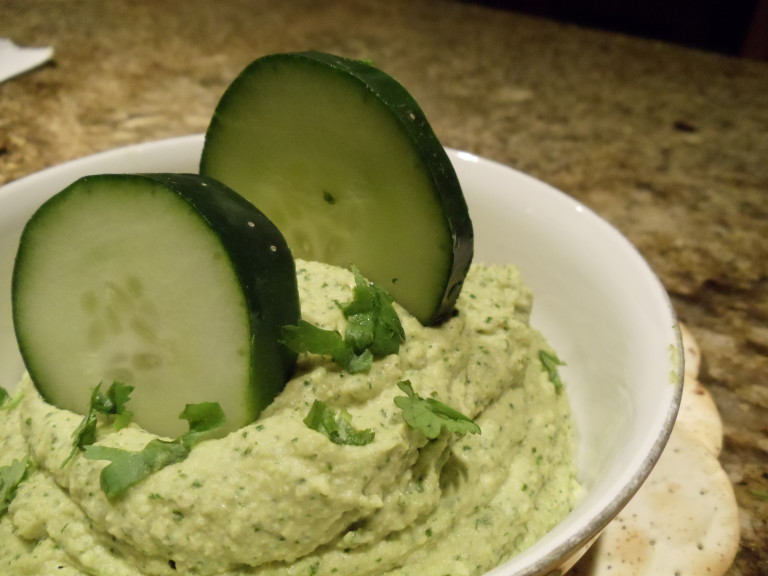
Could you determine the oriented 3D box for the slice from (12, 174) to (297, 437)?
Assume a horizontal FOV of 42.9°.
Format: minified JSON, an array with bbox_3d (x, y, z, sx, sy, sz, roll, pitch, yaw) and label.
[{"bbox_3d":[-0.040,0.005,0.170,0.051,0.051,0.015,15,16,23],"label":"slice"}]

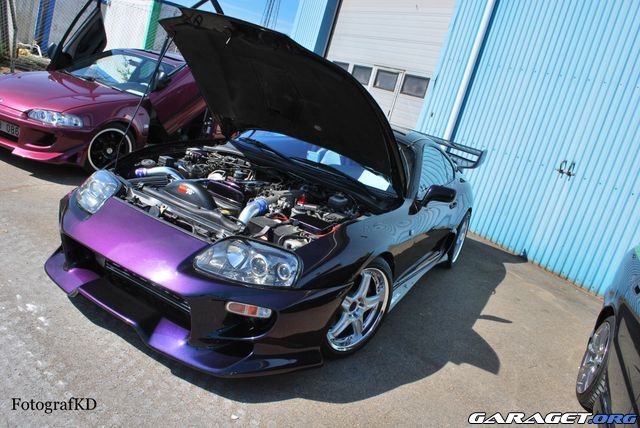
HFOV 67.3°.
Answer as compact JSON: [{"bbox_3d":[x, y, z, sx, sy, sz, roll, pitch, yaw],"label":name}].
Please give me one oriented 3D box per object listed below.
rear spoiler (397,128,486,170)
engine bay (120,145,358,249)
[{"bbox_3d":[1.272,-0.812,5.798,1.440,0.310,0.400,21,15,25],"label":"rear spoiler"},{"bbox_3d":[-0.490,-0.031,2.888,1.340,0.430,1.120,21,15,25],"label":"engine bay"}]

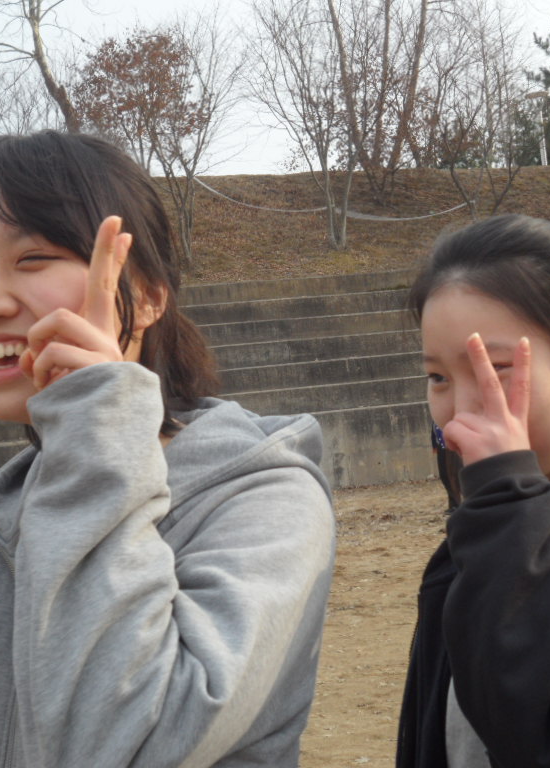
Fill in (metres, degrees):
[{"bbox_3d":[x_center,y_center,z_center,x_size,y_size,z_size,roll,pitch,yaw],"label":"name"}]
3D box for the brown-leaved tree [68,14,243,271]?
[{"bbox_3d":[-2.019,-4.335,22.300,3.000,4.450,2.800,-5,0,-5],"label":"brown-leaved tree"}]

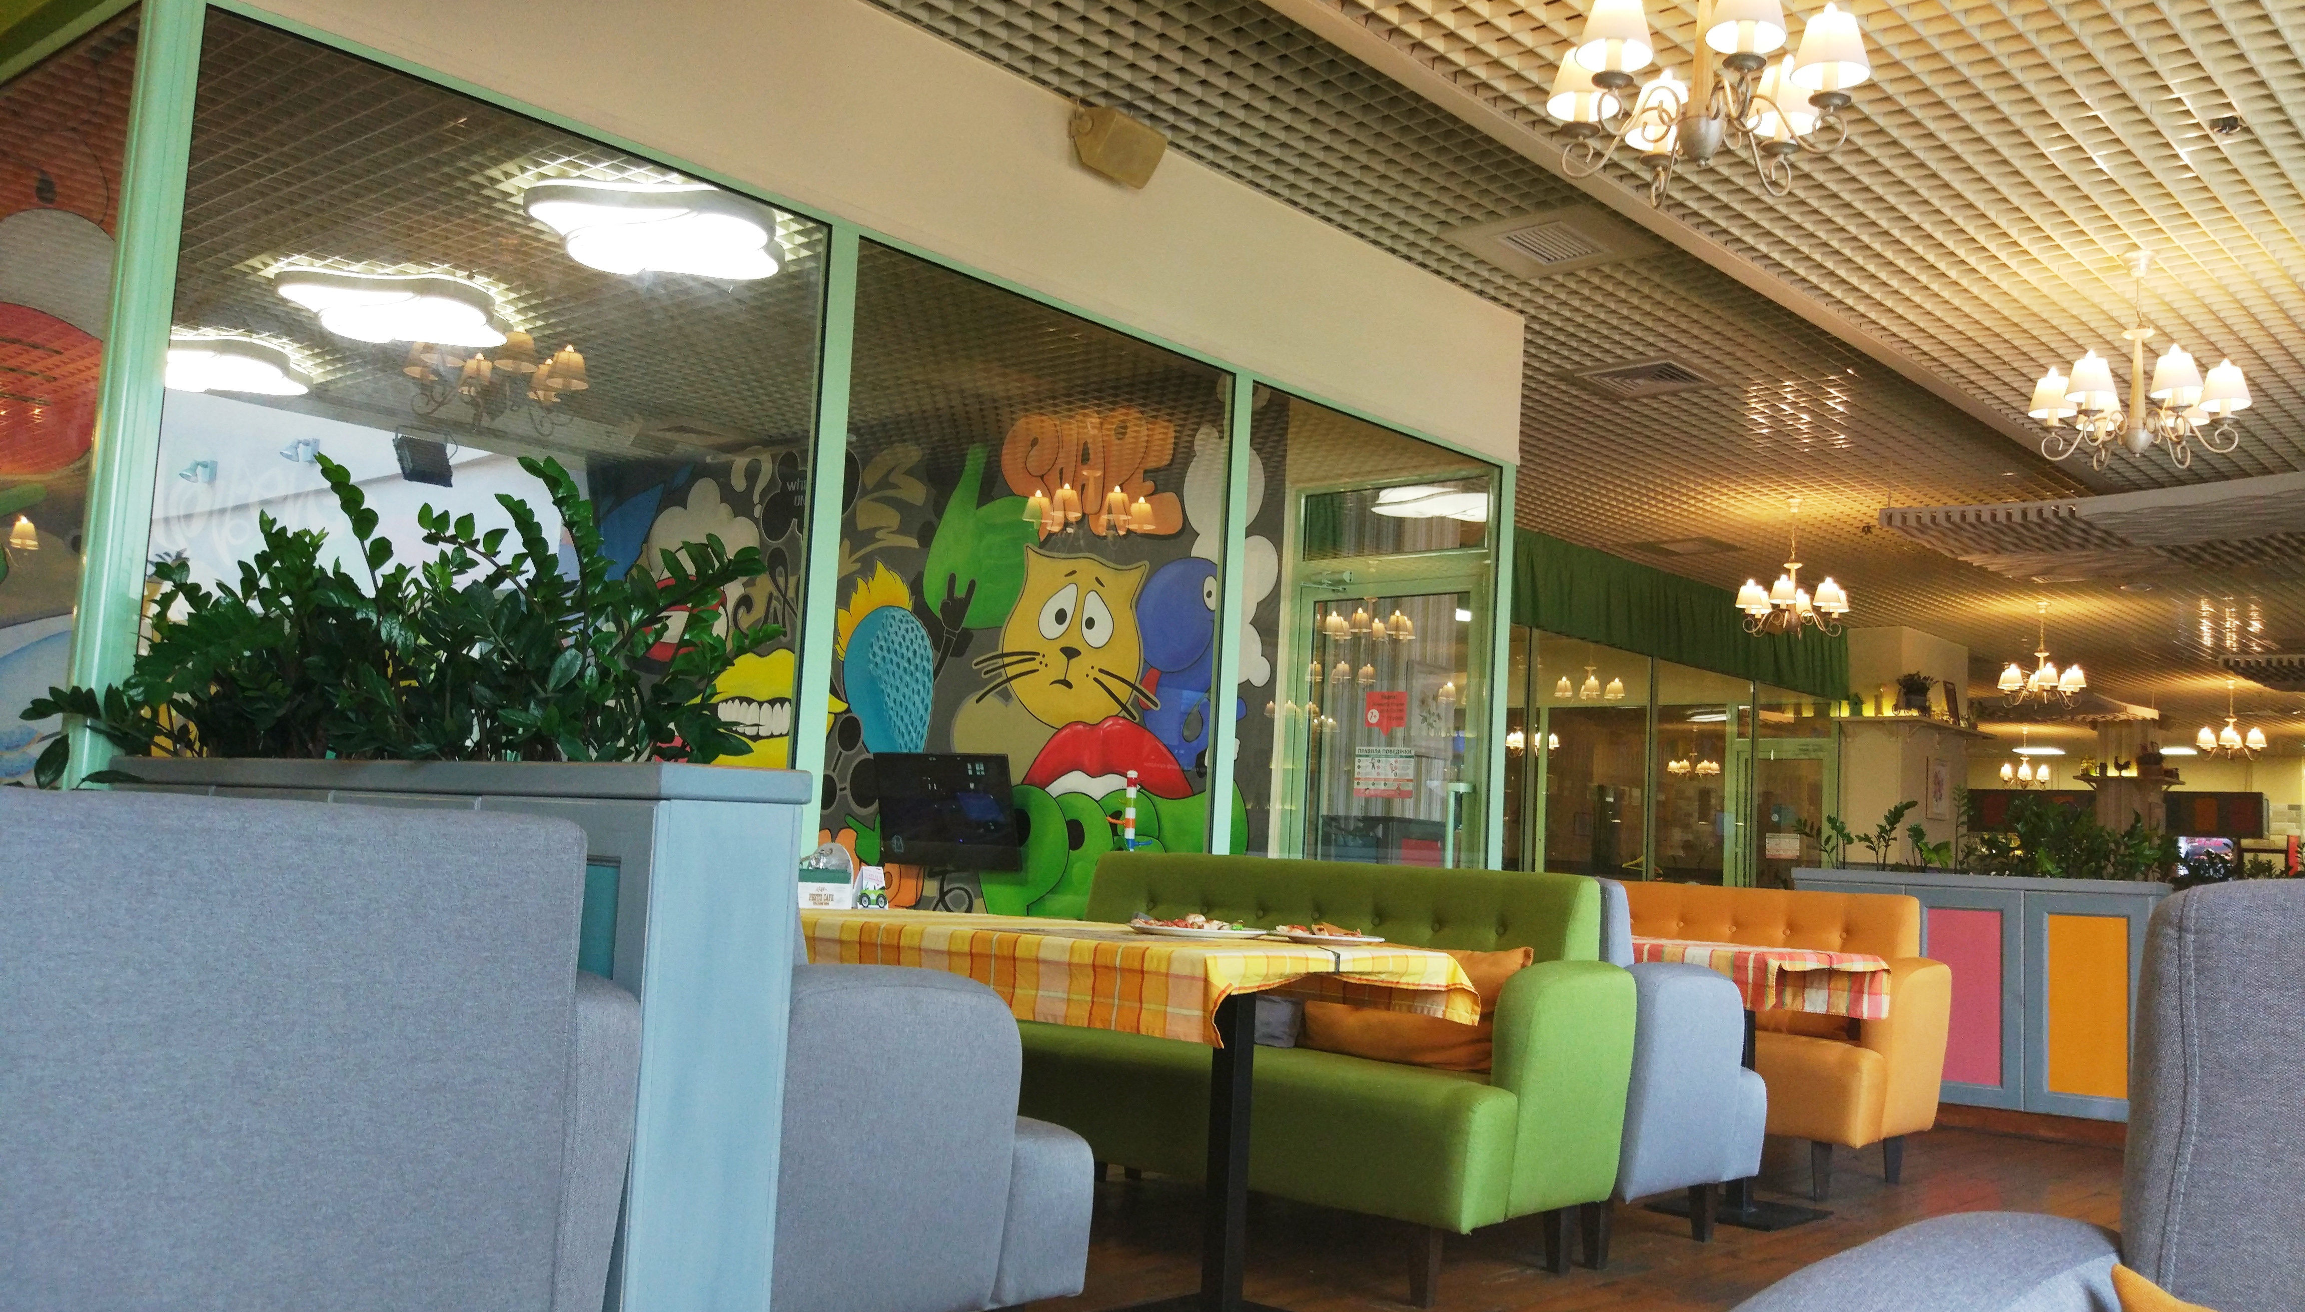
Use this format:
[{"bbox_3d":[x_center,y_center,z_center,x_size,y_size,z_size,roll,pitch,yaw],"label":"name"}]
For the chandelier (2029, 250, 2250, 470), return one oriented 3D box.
[{"bbox_3d":[3.150,-0.951,5.946,0.620,0.692,0.620,-3,-9,43],"label":"chandelier"}]

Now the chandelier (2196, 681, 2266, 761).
[{"bbox_3d":[10.707,0.646,18.483,0.600,0.797,0.600,-3,-9,43],"label":"chandelier"}]

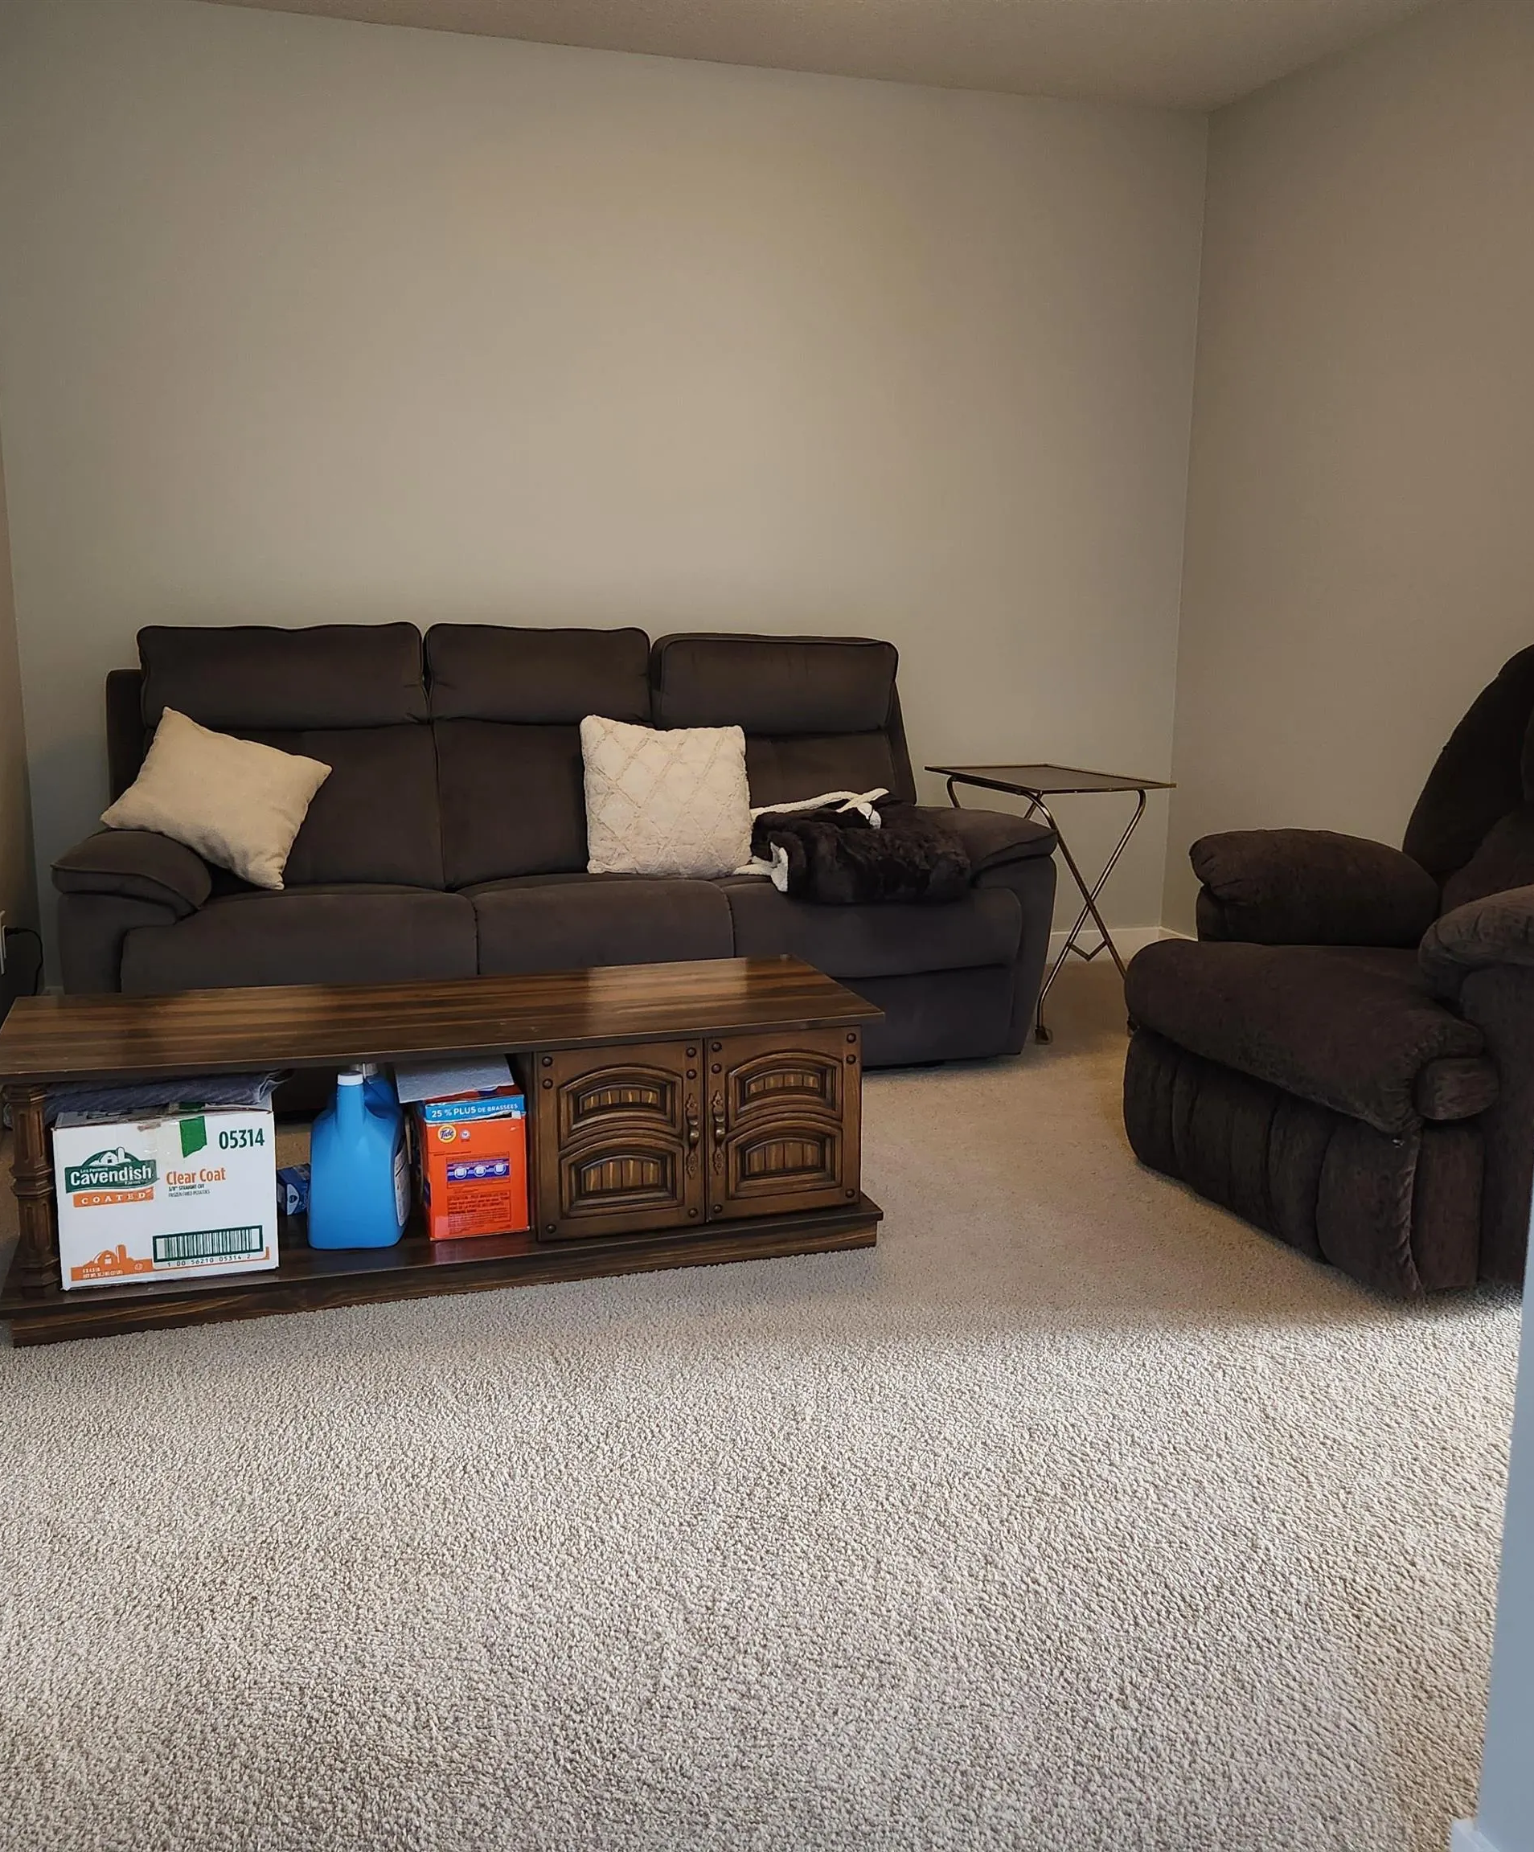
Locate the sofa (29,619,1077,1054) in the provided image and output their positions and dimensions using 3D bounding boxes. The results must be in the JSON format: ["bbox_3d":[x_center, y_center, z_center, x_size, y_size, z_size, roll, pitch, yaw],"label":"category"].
[{"bbox_3d":[-0.471,-0.195,3.908,2.190,1.010,0.940,-3,11,-17],"label":"sofa"}]

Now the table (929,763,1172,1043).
[{"bbox_3d":[0.724,-0.074,4.315,0.400,0.638,0.610,-3,11,-17],"label":"table"}]

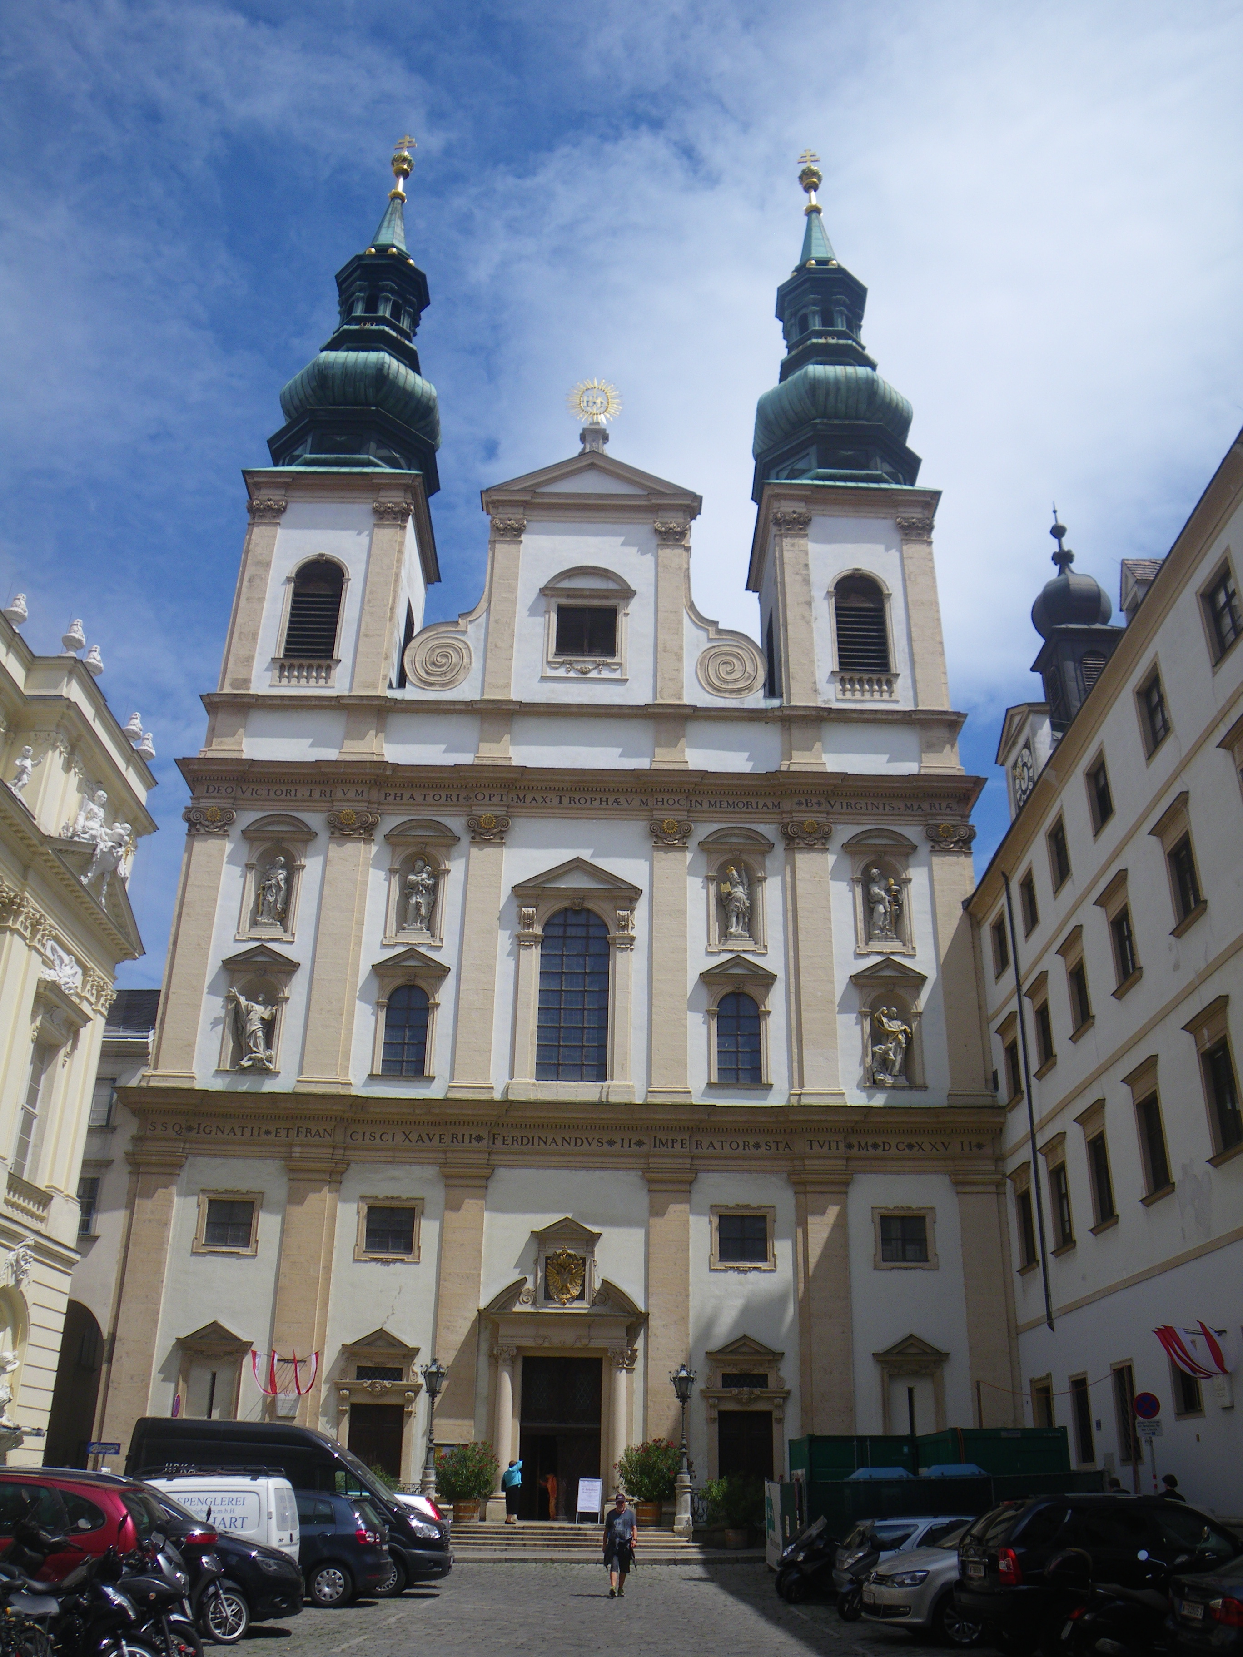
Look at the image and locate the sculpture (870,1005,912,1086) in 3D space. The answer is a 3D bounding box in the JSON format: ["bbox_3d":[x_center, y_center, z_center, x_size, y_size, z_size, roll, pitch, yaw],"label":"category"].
[{"bbox_3d":[9.193,7.415,45.458,1.347,2.853,0.900,1,-26,-1],"label":"sculpture"}]

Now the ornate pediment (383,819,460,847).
[{"bbox_3d":[-7.146,0.178,48.444,2.601,0.879,0.600,1,-26,-1],"label":"ornate pediment"}]

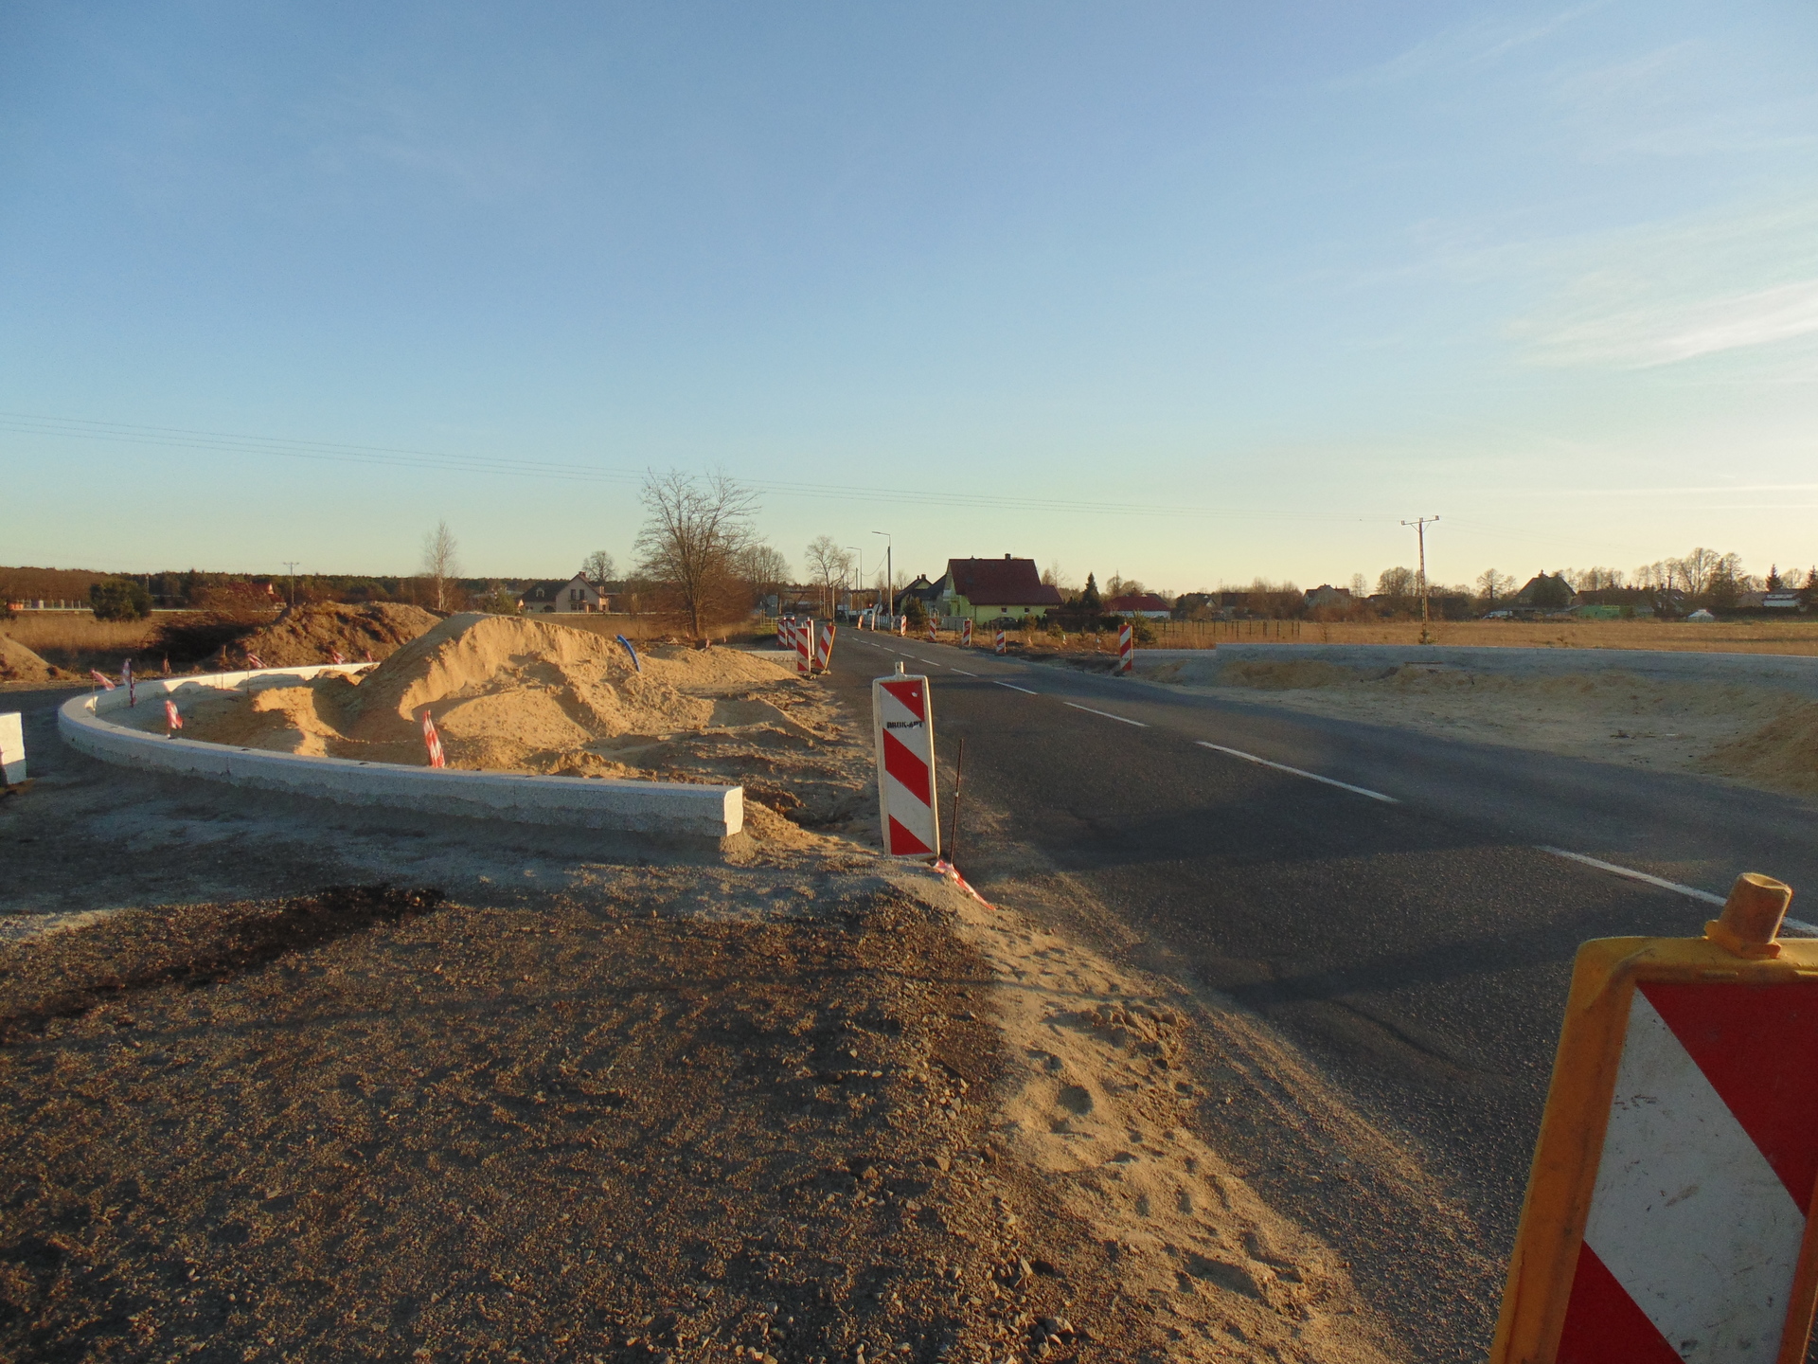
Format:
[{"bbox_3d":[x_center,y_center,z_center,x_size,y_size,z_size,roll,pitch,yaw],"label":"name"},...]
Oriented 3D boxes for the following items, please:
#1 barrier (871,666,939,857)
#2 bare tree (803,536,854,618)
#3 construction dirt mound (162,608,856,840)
[{"bbox_3d":[-0.021,0.472,6.800,0.310,1.130,0.090,-3,4,7],"label":"barrier"},{"bbox_3d":[-15.627,-20.467,225.000,9.800,15.800,9.500,0,3,0],"label":"bare tree"},{"bbox_3d":[-3.800,-0.012,12.622,6.700,1.600,10.500,0,3,-6],"label":"construction dirt mound"}]

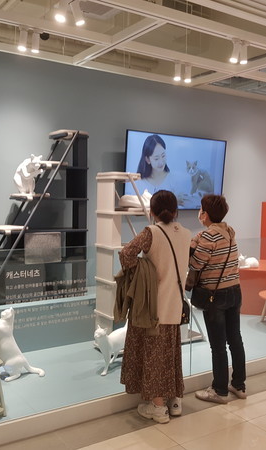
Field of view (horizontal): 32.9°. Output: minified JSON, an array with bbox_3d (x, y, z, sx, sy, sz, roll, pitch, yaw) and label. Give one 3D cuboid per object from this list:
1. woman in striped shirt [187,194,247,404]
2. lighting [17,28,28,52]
[{"bbox_3d":[0.658,0.570,3.503,0.500,1.600,0.400,-3,6,-44],"label":"woman in striped shirt"},{"bbox_3d":[-0.834,-1.407,3.424,0.070,0.180,0.090,1,4,-2],"label":"lighting"}]

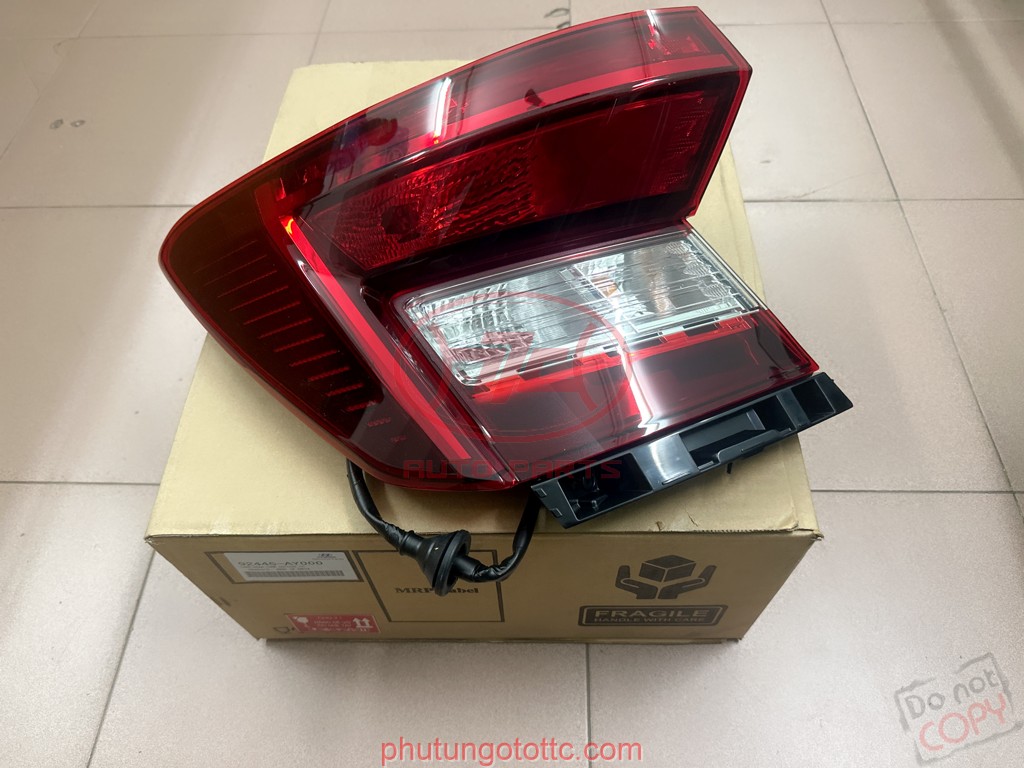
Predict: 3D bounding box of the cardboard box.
[{"bbox_3d":[-0.013,-0.052,0.662,0.412,0.223,0.501,0,56,2],"label":"cardboard box"}]

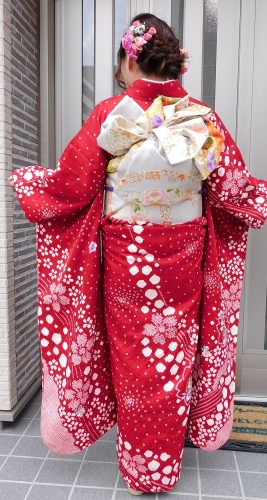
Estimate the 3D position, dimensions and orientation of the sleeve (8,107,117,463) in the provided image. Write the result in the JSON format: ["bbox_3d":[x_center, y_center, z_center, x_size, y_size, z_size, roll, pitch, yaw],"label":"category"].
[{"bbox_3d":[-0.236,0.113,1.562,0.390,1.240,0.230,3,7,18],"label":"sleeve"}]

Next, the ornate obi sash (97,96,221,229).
[{"bbox_3d":[0.075,-0.284,1.448,0.390,0.400,0.310,1,6,0],"label":"ornate obi sash"}]

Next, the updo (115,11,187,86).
[{"bbox_3d":[0.053,-0.658,1.437,0.210,0.230,0.220,-4,8,-38],"label":"updo"}]

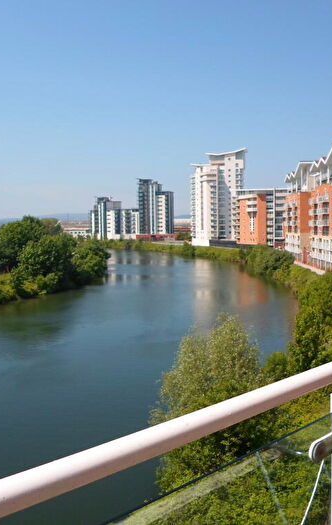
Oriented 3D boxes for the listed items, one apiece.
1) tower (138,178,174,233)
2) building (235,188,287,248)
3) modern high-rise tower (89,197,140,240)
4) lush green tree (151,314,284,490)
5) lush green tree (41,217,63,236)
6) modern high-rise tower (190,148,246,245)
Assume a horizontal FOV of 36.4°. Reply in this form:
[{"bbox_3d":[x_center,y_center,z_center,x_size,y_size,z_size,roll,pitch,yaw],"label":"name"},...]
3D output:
[{"bbox_3d":[-7.139,-36.860,353.627,22.000,43.390,19.000,1,5,18],"label":"tower"},{"bbox_3d":[48.624,-21.988,246.101,24.000,27.400,20.000,1,5,28],"label":"building"},{"bbox_3d":[-35.604,-30.550,352.644,36.000,30.400,18.000,-1,4,-3],"label":"modern high-rise tower"},{"bbox_3d":[2.905,7.008,28.496,7.000,7.900,6.800,0,4,6],"label":"lush green tree"},{"bbox_3d":[-47.976,-11.137,209.705,10.500,14.800,10.500,-1,4,0],"label":"lush green tree"},{"bbox_3d":[27.199,-33.111,261.842,24.000,49.130,20.000,1,5,24],"label":"modern high-rise tower"}]

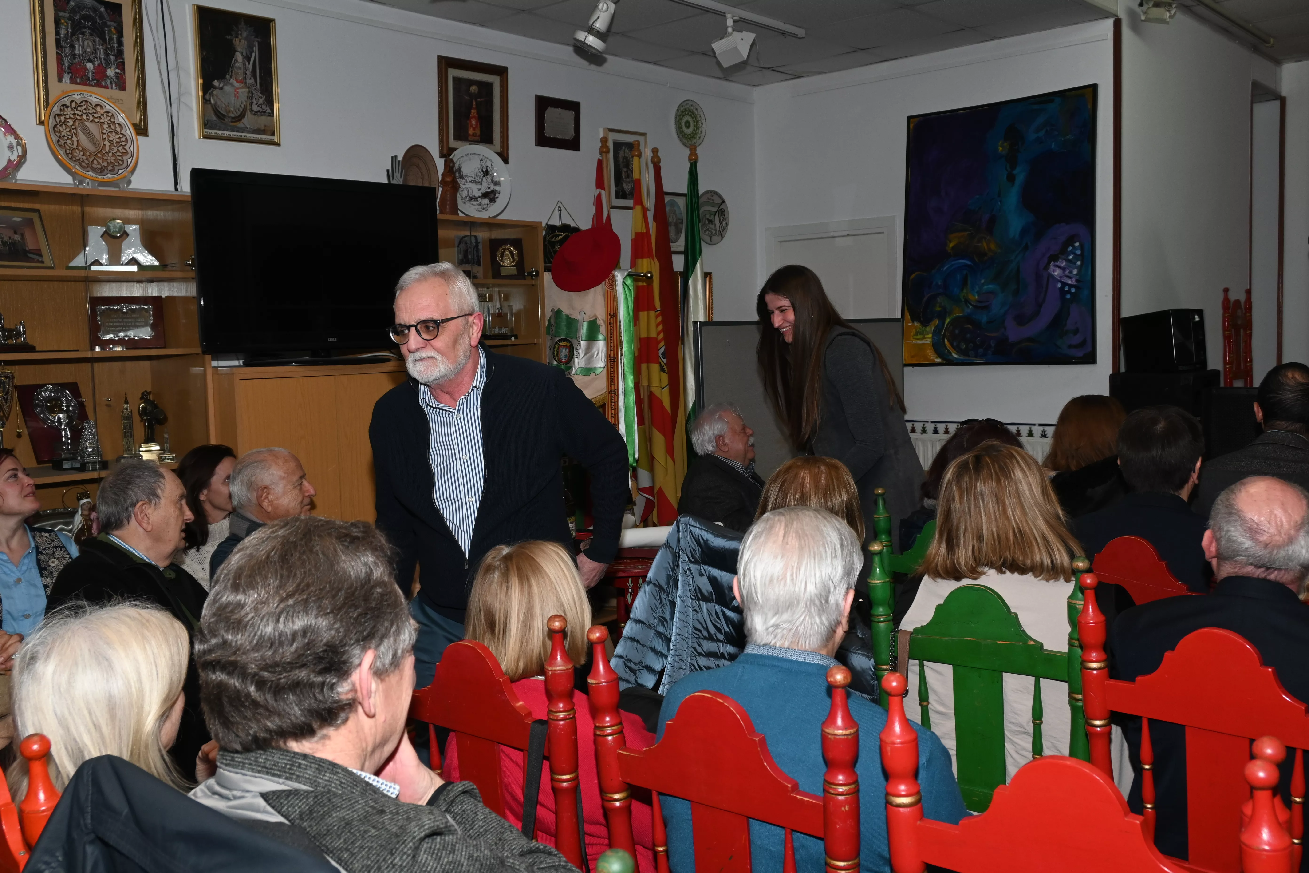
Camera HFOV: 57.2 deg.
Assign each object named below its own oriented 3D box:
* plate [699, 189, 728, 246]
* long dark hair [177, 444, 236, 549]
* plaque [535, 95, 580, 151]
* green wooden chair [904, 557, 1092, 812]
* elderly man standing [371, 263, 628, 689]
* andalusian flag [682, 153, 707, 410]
[{"bbox_3d":[0.349,-1.269,6.931,0.030,0.320,0.315,3,6,42],"label":"plate"},{"bbox_3d":[-1.272,0.172,3.420,0.190,0.310,0.180,-1,5,6],"label":"long dark hair"},{"bbox_3d":[-0.477,-1.517,5.836,0.025,0.239,0.299,3,6,42],"label":"plaque"},{"bbox_3d":[0.751,0.727,2.539,0.460,1.050,0.450,2,6,36],"label":"green wooden chair"},{"bbox_3d":[-0.307,0.460,2.534,0.530,1.640,0.410,0,5,21],"label":"elderly man standing"},{"bbox_3d":[0.197,-0.479,5.500,0.160,1.670,0.170,-1,5,3],"label":"andalusian flag"}]

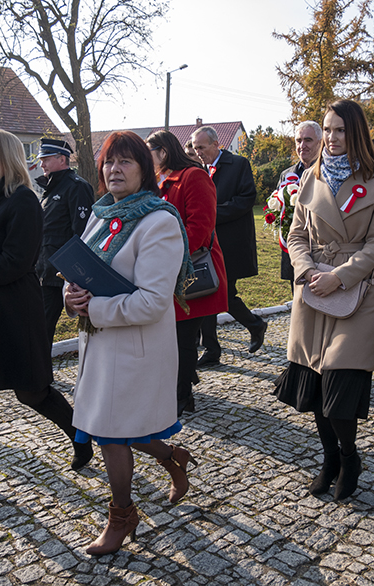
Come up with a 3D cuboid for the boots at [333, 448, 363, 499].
[{"bbox_3d":[0.747,0.839,3.140,0.088,0.195,0.225,10,14,41],"label":"boots"}]

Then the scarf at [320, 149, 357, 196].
[{"bbox_3d":[0.650,-0.512,2.900,0.190,0.220,0.190,9,13,39],"label":"scarf"}]

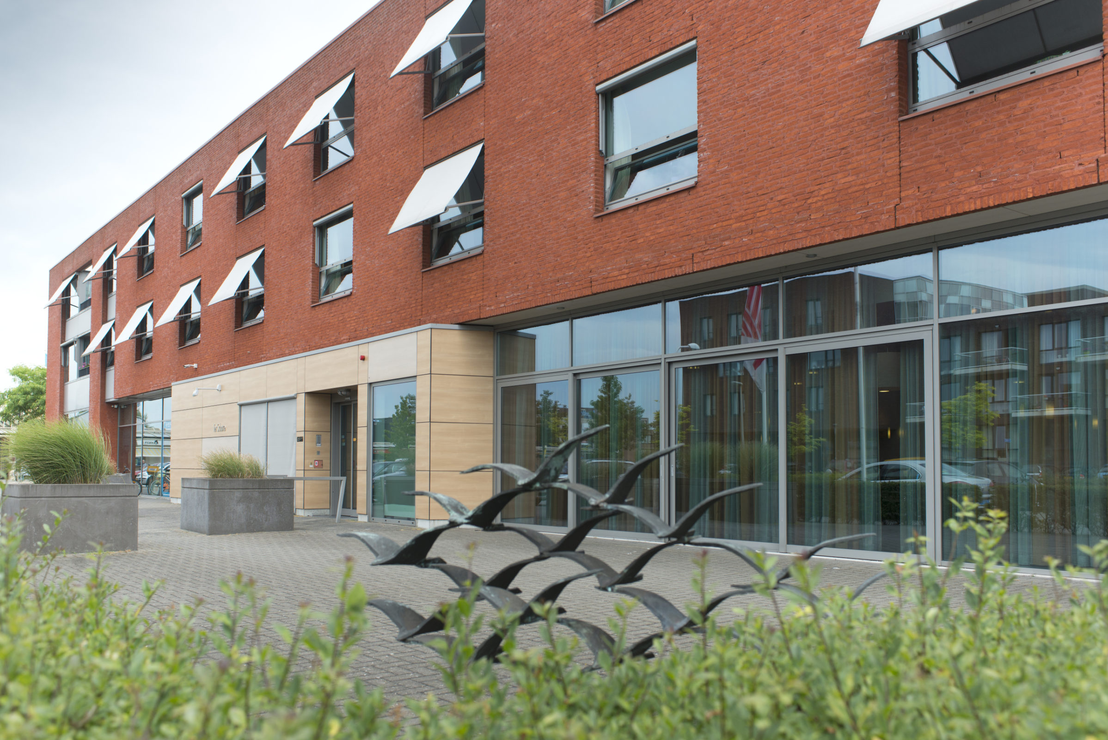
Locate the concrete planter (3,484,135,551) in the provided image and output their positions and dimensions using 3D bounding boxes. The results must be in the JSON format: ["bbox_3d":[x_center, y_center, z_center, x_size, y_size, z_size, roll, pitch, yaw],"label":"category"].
[{"bbox_3d":[-7.027,2.127,13.830,1.500,0.930,1.500,3,-5,-38],"label":"concrete planter"}]

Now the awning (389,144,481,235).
[{"bbox_3d":[-2.067,-3.138,16.578,0.760,1.320,1.970,3,-5,-38],"label":"awning"}]

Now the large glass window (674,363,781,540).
[{"bbox_3d":[2.259,1.069,12.712,0.100,2.343,1.805,3,-5,-38],"label":"large glass window"}]

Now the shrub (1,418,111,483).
[{"bbox_3d":[-6.241,1.016,12.040,1.240,0.860,1.100,2,-5,-27],"label":"shrub"}]

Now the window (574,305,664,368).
[{"bbox_3d":[0.929,-0.504,14.544,0.100,0.768,2.026,3,-5,-38],"label":"window"}]

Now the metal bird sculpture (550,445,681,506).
[{"bbox_3d":[0.280,0.467,4.200,0.620,0.290,0.360,-2,-5,33],"label":"metal bird sculpture"}]

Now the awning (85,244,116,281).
[{"bbox_3d":[-17.275,-4.040,36.319,0.735,1.290,1.920,4,-5,-38],"label":"awning"}]

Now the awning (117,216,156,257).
[{"bbox_3d":[-14.222,-4.419,32.419,0.735,1.290,1.950,4,-5,-38],"label":"awning"}]

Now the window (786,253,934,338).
[{"bbox_3d":[3.527,-0.837,11.231,0.100,0.769,2.005,3,-5,-38],"label":"window"}]

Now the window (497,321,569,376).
[{"bbox_3d":[-0.390,-0.338,16.227,0.100,0.772,2.019,3,-5,-38],"label":"window"}]

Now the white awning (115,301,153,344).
[{"bbox_3d":[-14.225,-1.586,32.296,0.735,1.290,1.950,4,-5,-38],"label":"white awning"}]

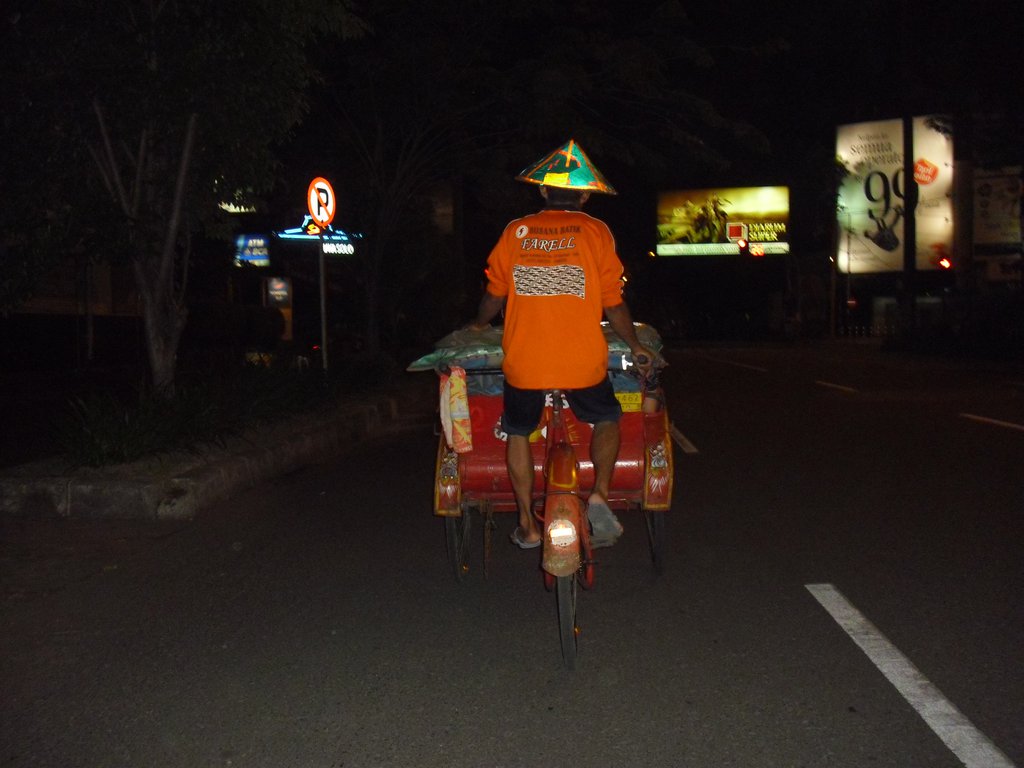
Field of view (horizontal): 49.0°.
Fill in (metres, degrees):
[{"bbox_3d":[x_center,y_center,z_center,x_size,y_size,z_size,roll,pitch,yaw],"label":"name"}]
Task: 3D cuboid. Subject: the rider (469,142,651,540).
[{"bbox_3d":[0.200,-0.138,4.484,0.785,1.646,0.621,-1,4,2],"label":"rider"}]

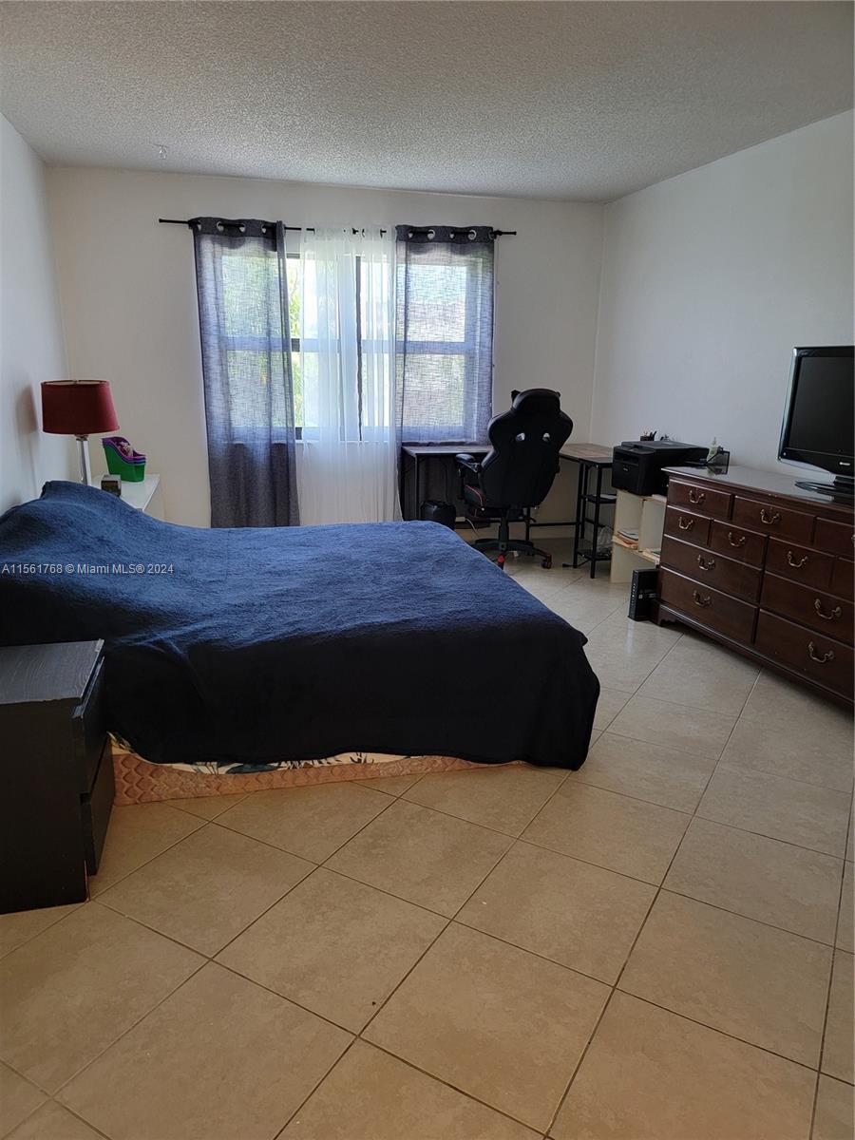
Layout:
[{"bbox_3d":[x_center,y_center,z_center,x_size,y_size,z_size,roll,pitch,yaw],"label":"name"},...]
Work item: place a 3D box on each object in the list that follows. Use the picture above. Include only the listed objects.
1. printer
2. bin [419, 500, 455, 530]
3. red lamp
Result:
[{"bbox_3d":[1.395,-0.617,4.782,0.385,0.290,0.405,-2,15,-14],"label":"printer"},{"bbox_3d":[0.079,-0.283,5.590,0.250,0.340,0.250,-2,15,-14],"label":"bin"},{"bbox_3d":[-1.844,-0.714,4.207,0.390,0.570,0.390,-2,15,-14],"label":"red lamp"}]

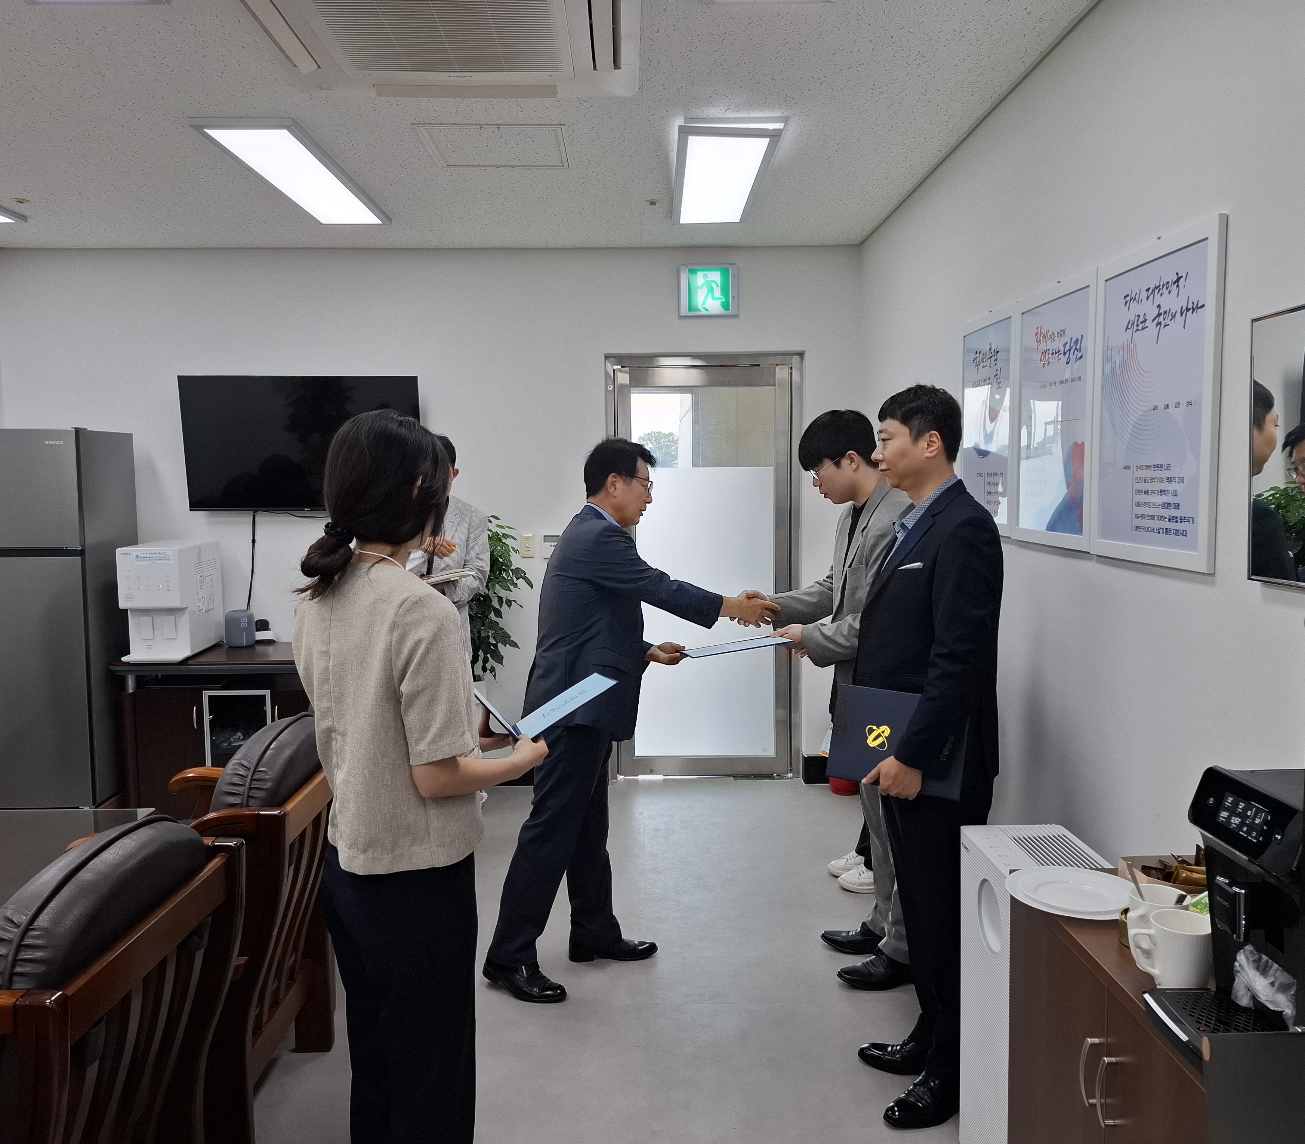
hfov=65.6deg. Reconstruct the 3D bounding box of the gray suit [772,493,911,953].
[{"bbox_3d":[0.599,0.441,3.054,0.480,1.430,0.500,-1,5,-6],"label":"gray suit"}]

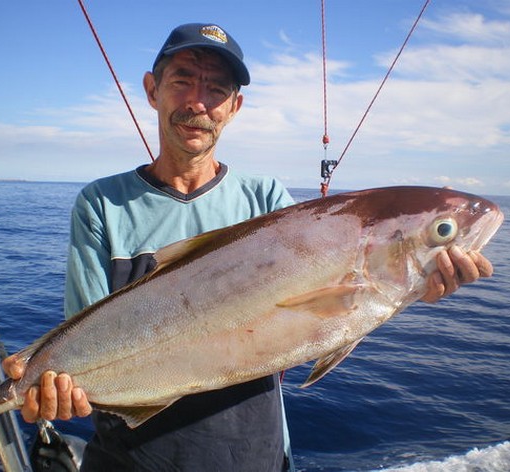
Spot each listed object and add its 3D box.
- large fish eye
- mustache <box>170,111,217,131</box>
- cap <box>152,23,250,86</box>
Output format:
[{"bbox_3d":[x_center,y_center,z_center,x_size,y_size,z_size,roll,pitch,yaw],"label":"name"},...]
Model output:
[{"bbox_3d":[0.227,-0.004,0.790,0.035,0.034,0.018,-5,-3,4],"label":"large fish eye"},{"bbox_3d":[-0.107,-0.200,1.135,0.082,0.031,0.028,8,5,-12],"label":"mustache"},{"bbox_3d":[-0.089,-0.336,1.195,0.172,0.130,0.265,10,-4,-20],"label":"cap"}]

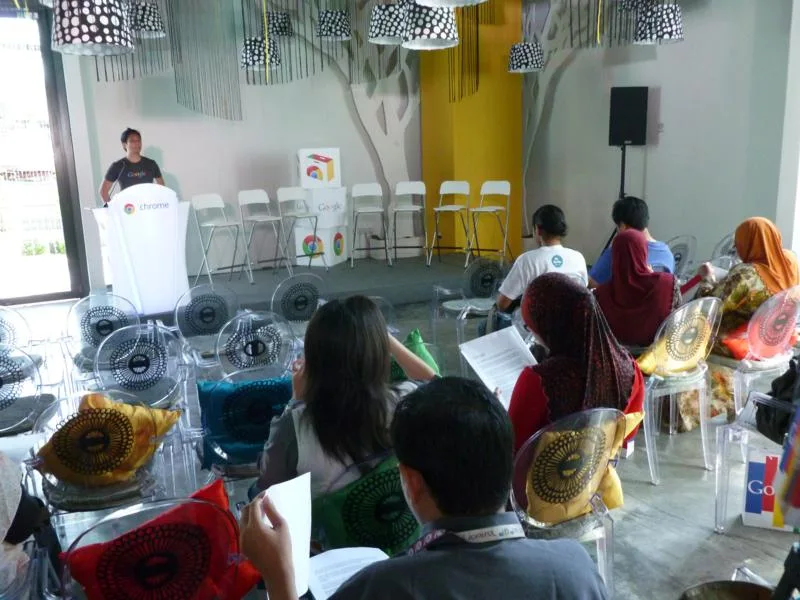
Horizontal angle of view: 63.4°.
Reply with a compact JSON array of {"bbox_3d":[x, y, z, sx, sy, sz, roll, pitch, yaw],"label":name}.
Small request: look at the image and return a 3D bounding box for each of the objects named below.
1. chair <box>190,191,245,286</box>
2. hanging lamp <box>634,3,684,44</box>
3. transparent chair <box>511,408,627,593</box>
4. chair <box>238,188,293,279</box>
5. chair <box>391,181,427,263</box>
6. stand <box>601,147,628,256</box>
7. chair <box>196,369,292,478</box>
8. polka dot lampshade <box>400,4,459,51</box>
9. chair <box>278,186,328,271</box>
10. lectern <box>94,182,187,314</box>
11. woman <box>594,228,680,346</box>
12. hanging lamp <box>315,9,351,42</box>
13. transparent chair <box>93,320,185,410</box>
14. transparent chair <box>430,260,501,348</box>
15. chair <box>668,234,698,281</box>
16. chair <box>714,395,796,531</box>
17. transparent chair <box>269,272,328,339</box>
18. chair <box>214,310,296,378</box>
[{"bbox_3d":[-1.918,-0.621,6.794,0.480,0.950,0.450,12,20,42],"label":"chair"},{"bbox_3d":[2.085,-2.222,5.200,0.390,0.300,0.390,-2,14,0],"label":"hanging lamp"},{"bbox_3d":[0.460,0.717,2.178,0.540,0.940,0.550,-8,15,-22],"label":"transparent chair"},{"bbox_3d":[-1.510,-0.694,7.036,0.450,0.950,0.480,-13,18,-38],"label":"chair"},{"bbox_3d":[0.130,-0.908,7.695,0.450,0.950,0.480,0,14,7],"label":"chair"},{"bbox_3d":[2.342,-0.828,7.001,0.900,1.680,0.850,2,12,15],"label":"stand"},{"bbox_3d":[-0.593,0.646,2.647,0.540,0.940,0.550,-6,13,-21],"label":"chair"},{"bbox_3d":[0.207,-1.863,4.400,0.380,0.290,0.380,-2,12,0],"label":"polka dot lampshade"},{"bbox_3d":[-1.201,-0.830,7.840,0.480,1.030,0.450,-10,15,-35],"label":"chair"},{"bbox_3d":[-2.394,-0.489,6.105,0.700,1.180,0.450,-9,14,-30],"label":"lectern"},{"bbox_3d":[1.185,0.166,3.735,0.500,1.200,0.700,-7,15,-21],"label":"woman"},{"bbox_3d":[-0.658,-2.767,6.500,0.350,0.265,0.350,-2,12,0],"label":"hanging lamp"},{"bbox_3d":[-1.295,0.529,3.295,0.540,0.940,0.550,-6,13,-21],"label":"transparent chair"},{"bbox_3d":[0.577,0.073,5.117,0.540,0.940,0.550,-7,13,-24],"label":"transparent chair"},{"bbox_3d":[2.038,-0.093,5.182,0.540,0.940,0.550,-8,16,-23],"label":"chair"},{"bbox_3d":[1.699,0.580,2.639,0.540,0.940,0.550,-7,13,-24],"label":"chair"},{"bbox_3d":[-0.774,0.219,4.824,0.540,0.940,0.550,-6,13,-21],"label":"transparent chair"},{"bbox_3d":[-0.811,0.470,3.504,0.540,0.940,0.550,-7,13,-22],"label":"chair"}]

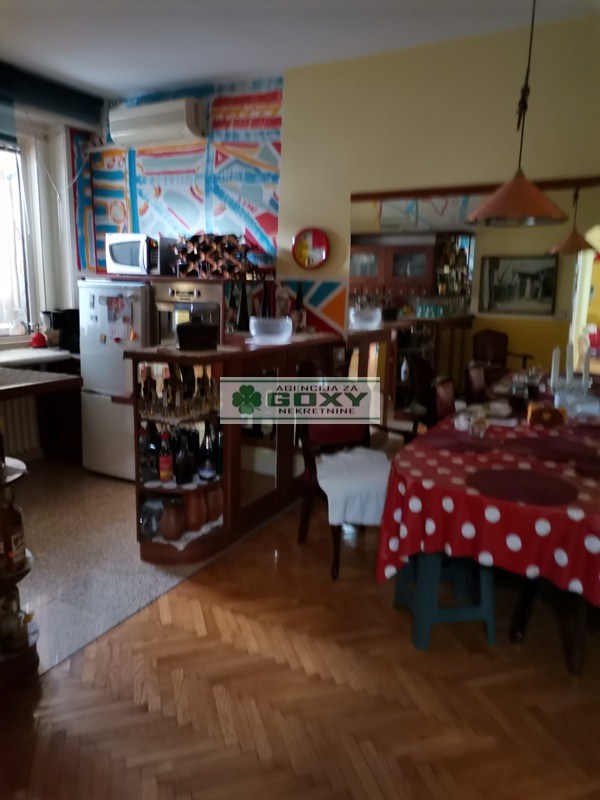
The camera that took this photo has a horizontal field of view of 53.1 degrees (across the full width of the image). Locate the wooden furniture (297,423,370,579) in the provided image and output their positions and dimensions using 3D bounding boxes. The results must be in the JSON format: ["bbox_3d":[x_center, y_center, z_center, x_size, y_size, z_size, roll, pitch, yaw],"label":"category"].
[{"bbox_3d":[0.273,0.361,3.122,0.460,0.930,0.550,-3,11,-19],"label":"wooden furniture"}]

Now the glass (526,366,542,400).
[{"bbox_3d":[1.502,-0.106,3.850,0.085,0.190,0.085,6,12,26],"label":"glass"}]

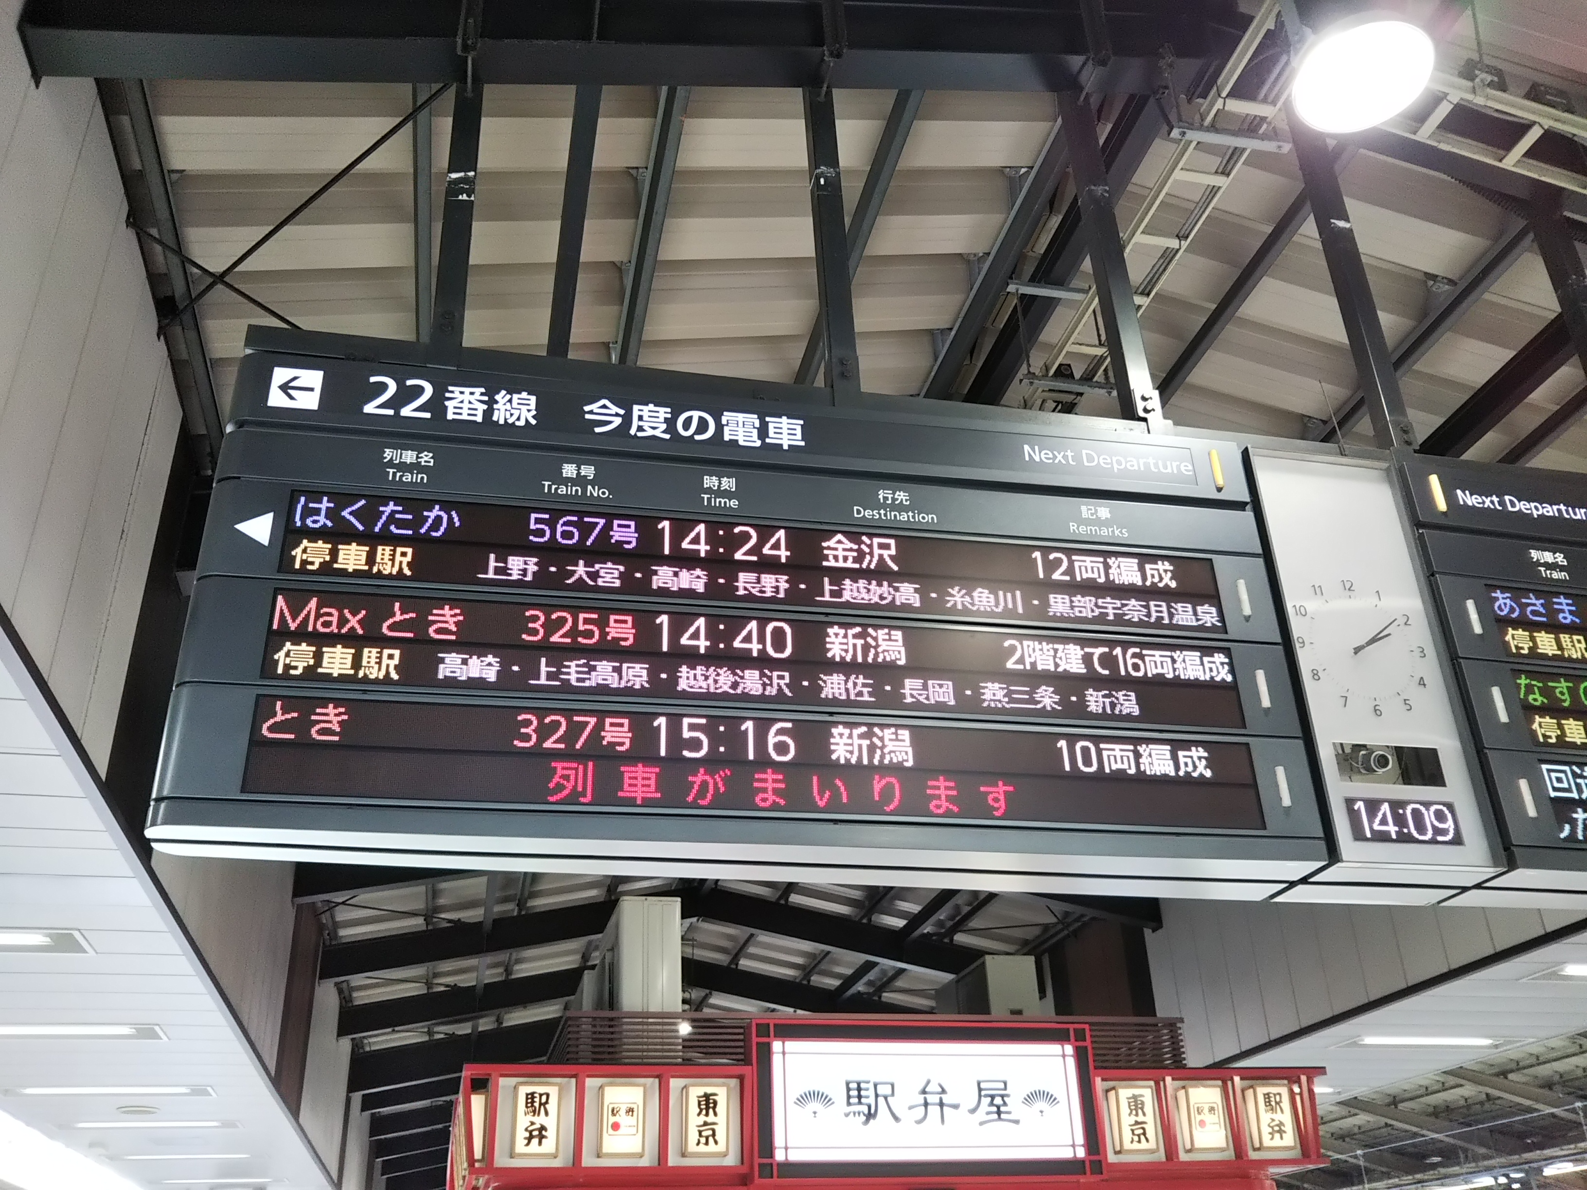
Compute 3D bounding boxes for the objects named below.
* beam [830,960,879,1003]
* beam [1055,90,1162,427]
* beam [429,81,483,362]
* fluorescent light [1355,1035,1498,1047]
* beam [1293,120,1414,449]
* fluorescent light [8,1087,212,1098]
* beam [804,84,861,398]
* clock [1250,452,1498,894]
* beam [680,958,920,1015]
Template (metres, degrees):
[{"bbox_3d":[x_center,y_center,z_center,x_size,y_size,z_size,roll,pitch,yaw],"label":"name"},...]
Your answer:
[{"bbox_3d":[0.857,4.232,15.508,0.110,0.160,2.600,4,-29,-13],"label":"beam"},{"bbox_3d":[0.974,-1.063,4.306,0.075,1.351,0.080,4,-29,-13],"label":"beam"},{"bbox_3d":[-0.922,-1.030,3.793,0.075,0.999,0.080,4,-29,-13],"label":"beam"},{"bbox_3d":[4.904,3.446,10.668,1.220,0.080,0.160,4,-29,-13],"label":"fluorescent light"},{"bbox_3d":[1.789,-1.030,4.500,0.075,1.372,0.080,4,-29,-13],"label":"beam"},{"bbox_3d":[-4.997,3.604,10.040,1.360,0.080,0.250,4,-29,-13],"label":"fluorescent light"},{"bbox_3d":[0.107,-1.049,4.072,0.075,1.199,0.080,4,-29,-13],"label":"beam"},{"bbox_3d":[1.509,0.209,3.768,0.458,1.211,0.260,4,-29,-13],"label":"clock"},{"bbox_3d":[0.165,4.839,16.531,3.505,0.333,0.180,14,-31,-7],"label":"beam"}]

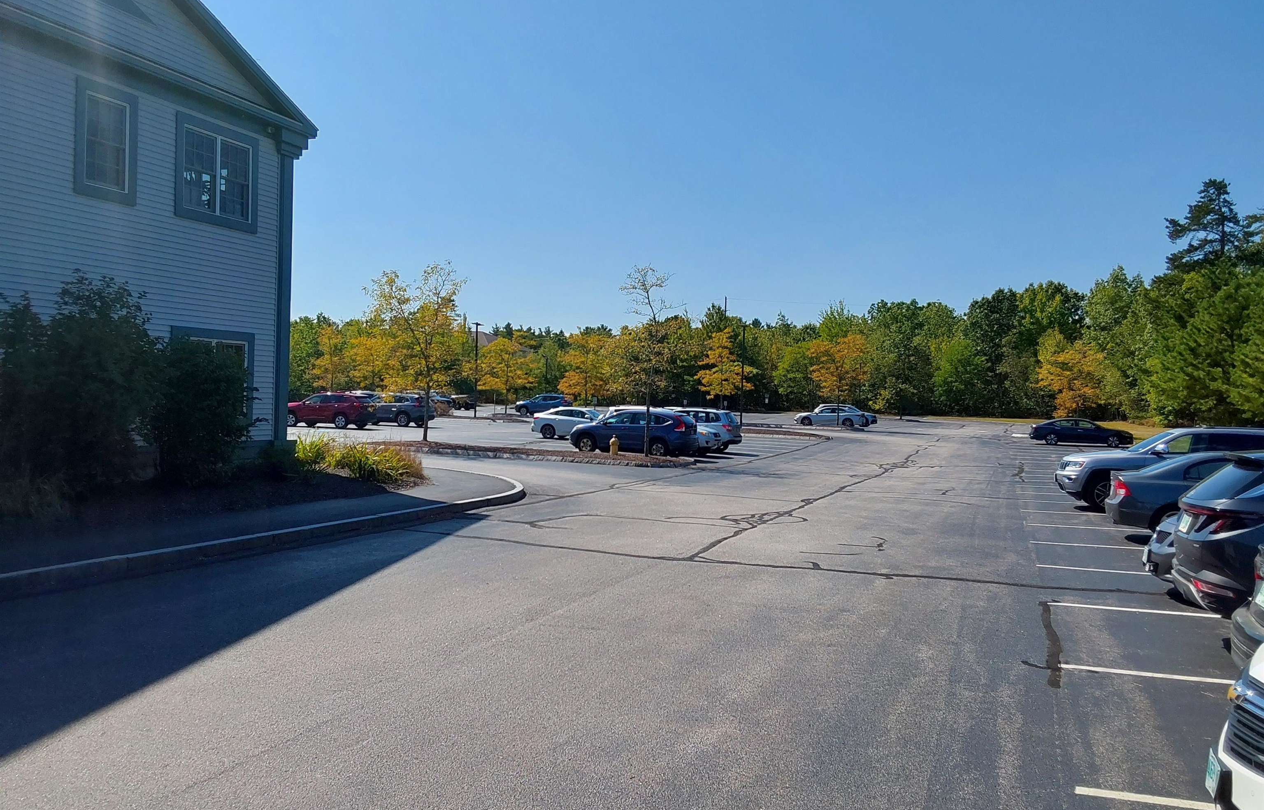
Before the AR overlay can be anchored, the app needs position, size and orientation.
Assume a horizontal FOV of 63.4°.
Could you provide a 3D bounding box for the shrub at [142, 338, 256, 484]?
[{"bbox_3d":[-7.420,0.111,17.600,1.900,2.550,1.920,2,1,20],"label":"shrub"}]

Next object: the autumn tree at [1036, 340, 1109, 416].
[{"bbox_3d":[41.524,-2.135,95.596,6.835,8.013,6.835,2,1,20],"label":"autumn tree"}]

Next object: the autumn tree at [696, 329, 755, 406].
[{"bbox_3d":[6.183,-2.062,68.732,3.985,6.300,3.985,2,1,20],"label":"autumn tree"}]

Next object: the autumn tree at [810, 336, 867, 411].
[{"bbox_3d":[13.508,-1.614,66.537,3.857,5.963,3.857,2,1,20],"label":"autumn tree"}]

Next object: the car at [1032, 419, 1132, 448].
[{"bbox_3d":[22.945,1.390,52.369,4.900,1.440,1.850,2,1,19],"label":"car"}]

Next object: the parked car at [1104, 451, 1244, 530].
[{"bbox_3d":[9.775,1.479,15.850,4.500,1.435,1.750,2,1,19],"label":"parked car"}]

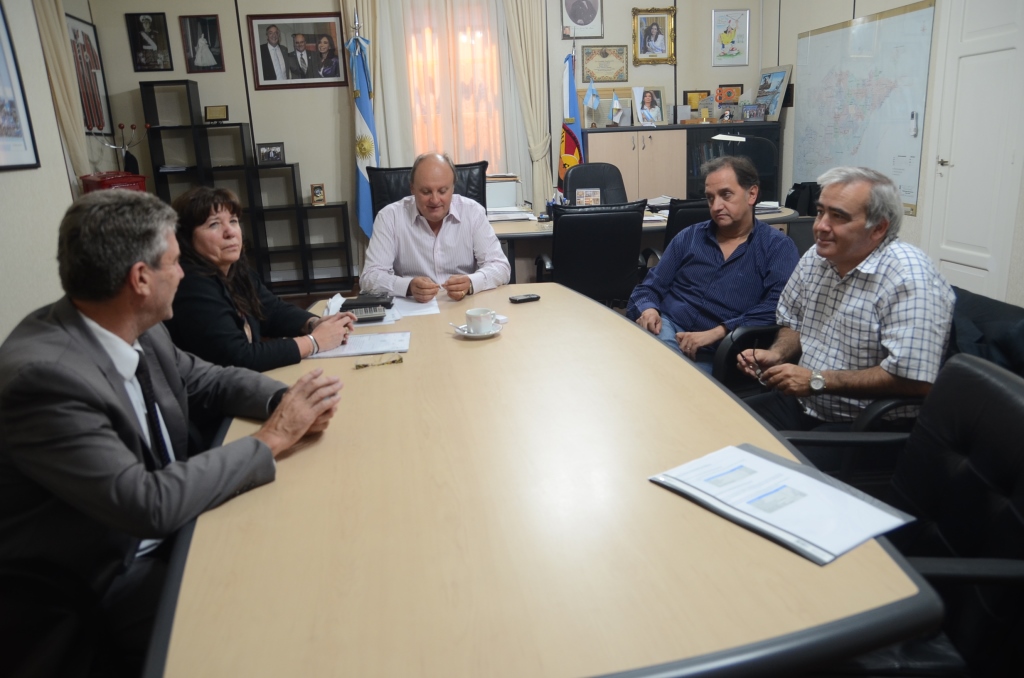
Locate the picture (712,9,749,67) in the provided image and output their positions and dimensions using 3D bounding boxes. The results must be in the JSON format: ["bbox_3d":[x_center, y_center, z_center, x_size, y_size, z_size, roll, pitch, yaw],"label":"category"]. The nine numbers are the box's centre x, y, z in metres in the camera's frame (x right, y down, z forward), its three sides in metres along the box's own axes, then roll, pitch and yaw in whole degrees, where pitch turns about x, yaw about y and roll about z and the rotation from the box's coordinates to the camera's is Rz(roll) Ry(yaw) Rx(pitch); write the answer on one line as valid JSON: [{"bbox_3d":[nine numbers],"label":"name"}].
[{"bbox_3d":[2.166,-2.970,6.998,0.378,0.524,0.030,-5,15,-7],"label":"picture"}]

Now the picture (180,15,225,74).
[{"bbox_3d":[-2.768,-2.632,6.341,0.329,0.478,0.030,-5,15,-7],"label":"picture"}]

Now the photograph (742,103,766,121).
[{"bbox_3d":[2.341,-2.181,6.833,0.238,0.164,0.040,-5,15,-7],"label":"photograph"}]

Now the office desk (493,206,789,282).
[{"bbox_3d":[0.820,-0.394,4.695,2.200,0.750,0.850,-5,15,-7],"label":"office desk"}]

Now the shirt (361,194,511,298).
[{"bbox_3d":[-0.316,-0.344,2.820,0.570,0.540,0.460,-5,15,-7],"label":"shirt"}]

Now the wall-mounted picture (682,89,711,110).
[{"bbox_3d":[1.806,-2.314,6.910,0.275,0.193,0.025,-5,16,-8],"label":"wall-mounted picture"}]

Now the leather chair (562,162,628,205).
[{"bbox_3d":[0.687,-0.793,5.467,0.600,1.070,0.650,-5,16,-8],"label":"leather chair"}]

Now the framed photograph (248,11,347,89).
[{"bbox_3d":[-1.869,-2.520,6.224,0.798,0.609,0.035,-5,16,-8],"label":"framed photograph"}]

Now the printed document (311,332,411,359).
[{"bbox_3d":[-0.433,0.017,1.994,0.285,0.010,0.200,-3,16,-1],"label":"printed document"}]

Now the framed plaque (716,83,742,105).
[{"bbox_3d":[2.216,-2.458,7.146,0.255,0.197,0.025,-5,15,-7],"label":"framed plaque"}]

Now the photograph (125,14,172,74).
[{"bbox_3d":[-3.210,-2.623,6.276,0.336,0.485,0.030,-5,15,-7],"label":"photograph"}]

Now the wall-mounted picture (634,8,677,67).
[{"bbox_3d":[1.343,-2.841,6.680,0.421,0.501,0.040,-5,16,-8],"label":"wall-mounted picture"}]

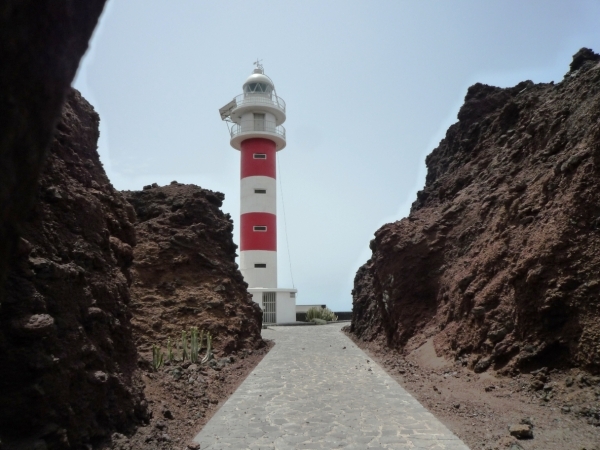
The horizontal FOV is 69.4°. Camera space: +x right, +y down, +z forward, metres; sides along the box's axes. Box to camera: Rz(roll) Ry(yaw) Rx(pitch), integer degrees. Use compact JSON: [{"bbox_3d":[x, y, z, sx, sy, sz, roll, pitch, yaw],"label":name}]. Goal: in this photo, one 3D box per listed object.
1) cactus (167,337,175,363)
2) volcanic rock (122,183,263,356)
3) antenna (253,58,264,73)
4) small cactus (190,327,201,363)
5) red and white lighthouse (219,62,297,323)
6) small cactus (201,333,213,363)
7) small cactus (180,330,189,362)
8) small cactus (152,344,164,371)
[{"bbox_3d":[-2.980,2.909,9.970,0.194,0.579,0.174,0,-9,0],"label":"cactus"},{"bbox_3d":[-3.343,1.098,13.194,4.300,5.100,4.600,2,-9,-14],"label":"volcanic rock"},{"bbox_3d":[-3.398,-13.063,35.484,0.920,1.233,0.600,0,-9,0],"label":"antenna"},{"bbox_3d":[-2.433,2.792,10.090,0.241,0.813,0.192,0,-9,0],"label":"small cactus"},{"bbox_3d":[-3.387,-3.168,33.764,5.700,20.964,5.000,1,-9,-8],"label":"red and white lighthouse"},{"bbox_3d":[-2.154,2.831,9.982,0.285,0.737,0.199,0,-9,0],"label":"small cactus"},{"bbox_3d":[-2.688,2.826,10.085,0.194,0.722,0.174,0,-9,0],"label":"small cactus"},{"bbox_3d":[-3.123,2.923,9.563,0.281,0.554,0.225,0,-9,0],"label":"small cactus"}]

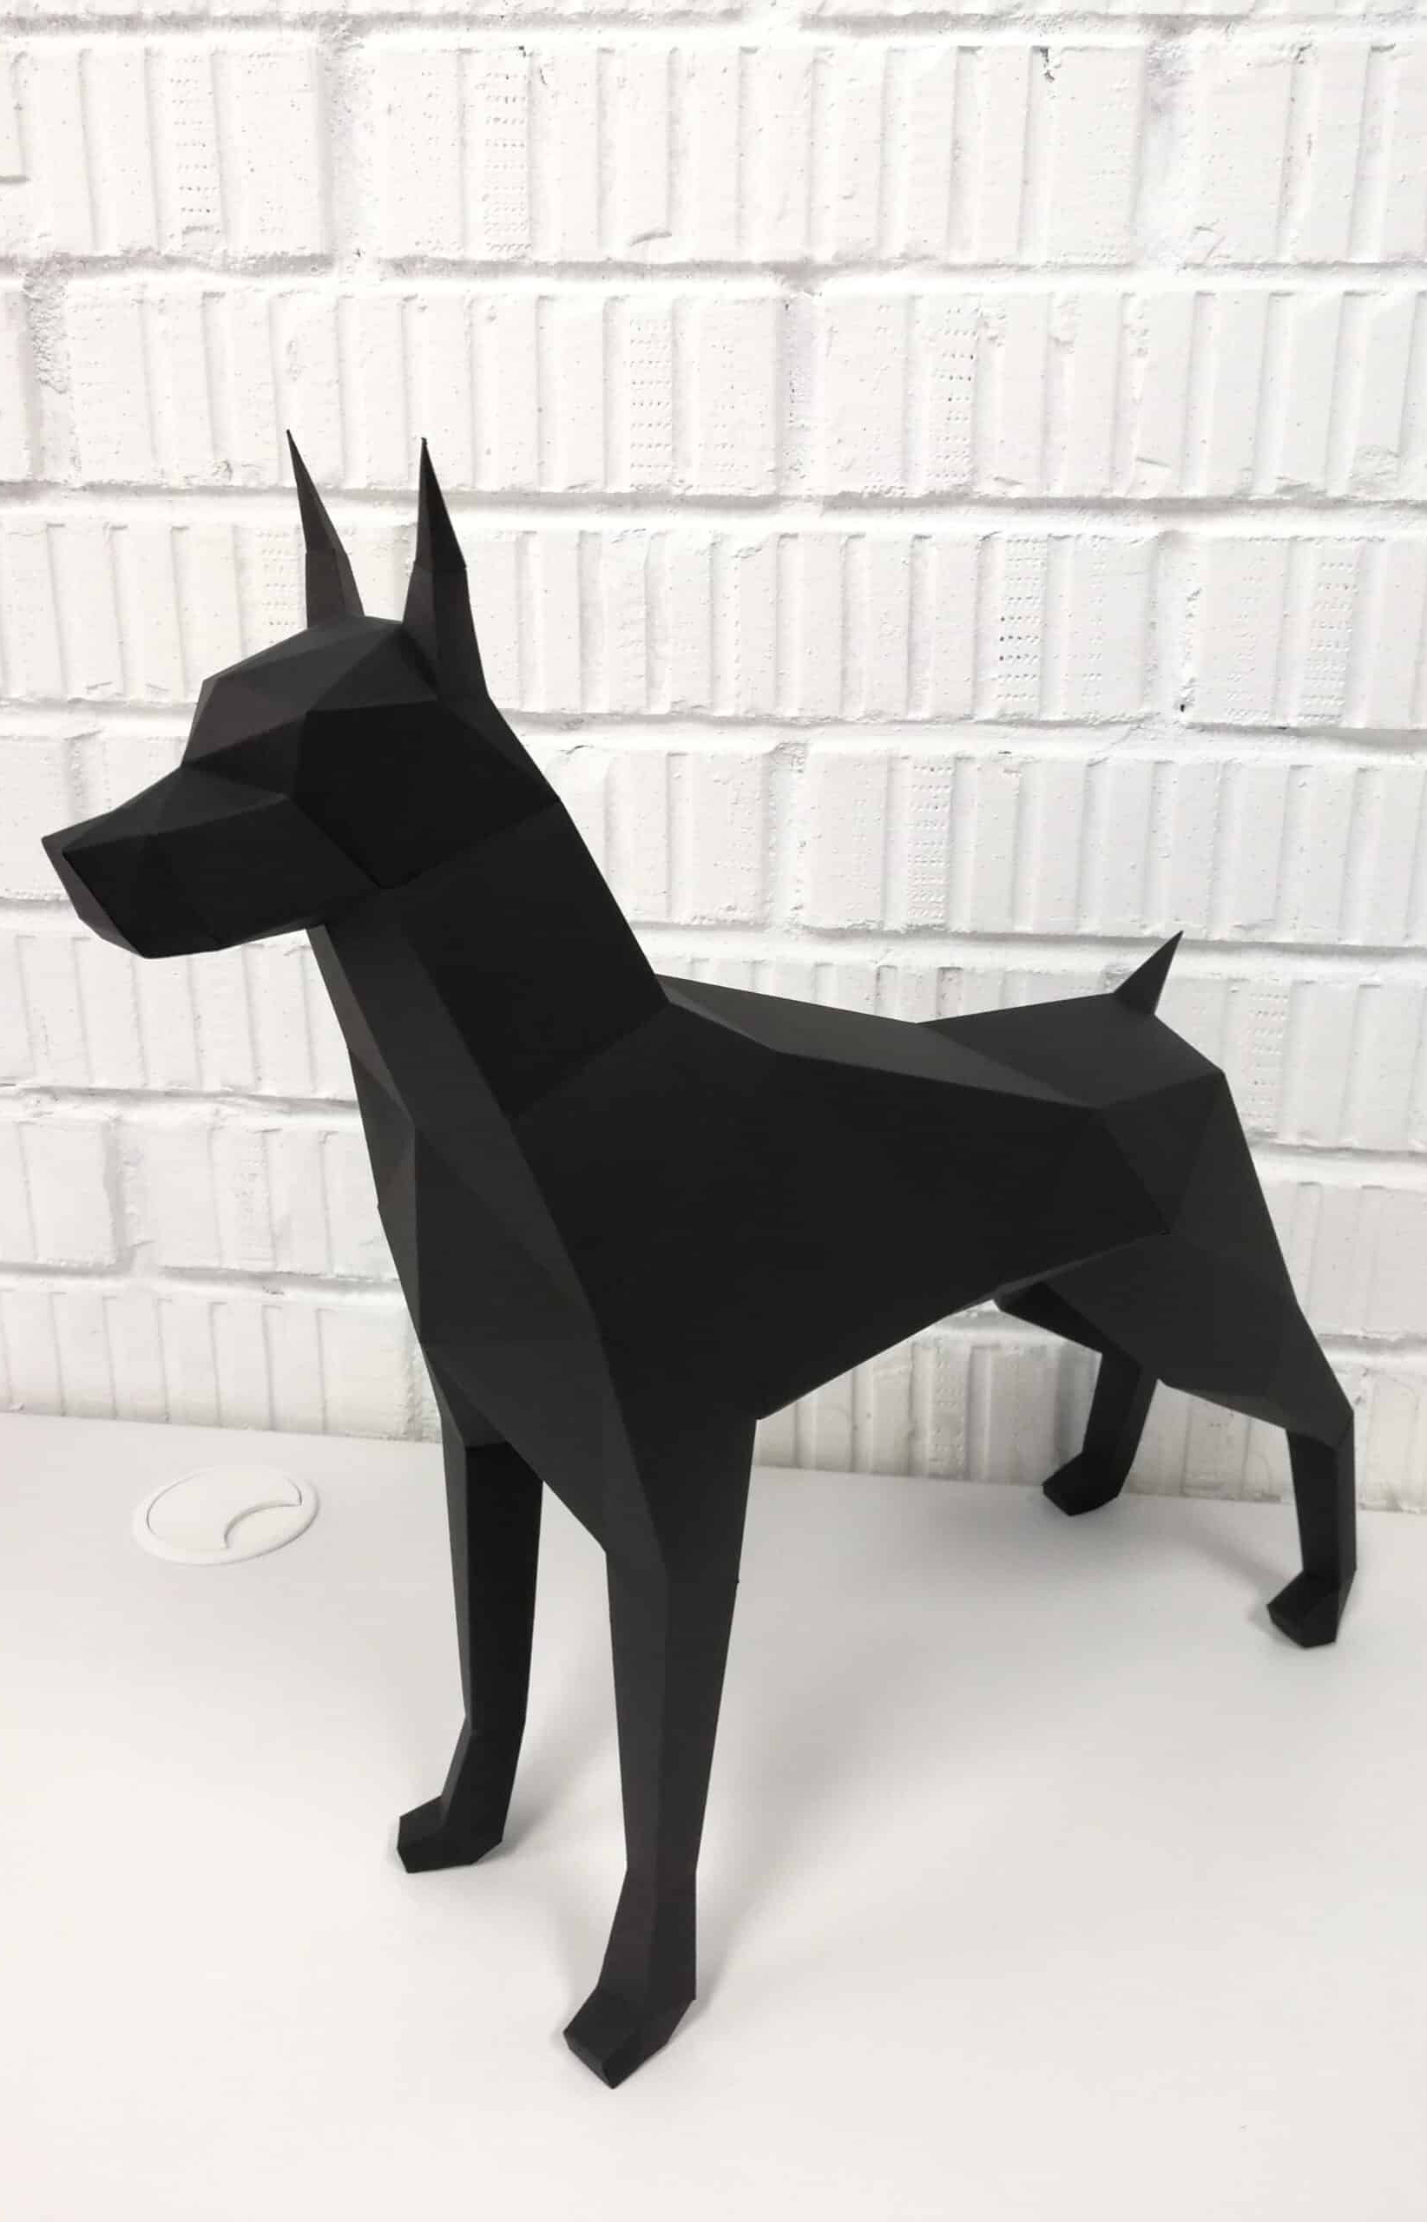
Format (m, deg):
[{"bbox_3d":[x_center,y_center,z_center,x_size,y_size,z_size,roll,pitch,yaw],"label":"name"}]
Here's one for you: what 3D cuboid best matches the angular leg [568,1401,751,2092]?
[{"bbox_3d":[-0.016,0.152,0.415,0.047,0.167,0.026,-15,24,-40],"label":"angular leg"}]

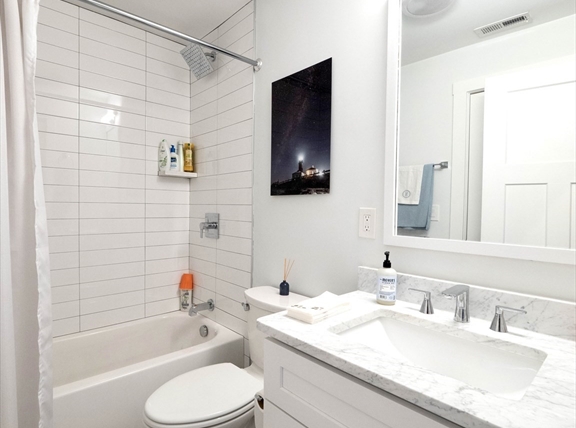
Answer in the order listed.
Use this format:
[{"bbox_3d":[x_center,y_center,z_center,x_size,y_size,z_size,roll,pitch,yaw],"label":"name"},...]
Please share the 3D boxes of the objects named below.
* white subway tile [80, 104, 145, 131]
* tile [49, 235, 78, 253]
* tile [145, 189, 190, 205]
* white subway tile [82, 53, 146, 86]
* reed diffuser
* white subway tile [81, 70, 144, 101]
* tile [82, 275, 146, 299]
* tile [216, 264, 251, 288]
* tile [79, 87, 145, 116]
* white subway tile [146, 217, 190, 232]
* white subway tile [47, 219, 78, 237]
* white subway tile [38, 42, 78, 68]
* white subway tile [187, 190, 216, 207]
[{"bbox_3d":[-1.164,-0.645,2.092,0.401,0.101,0.010,-1,2,-43],"label":"white subway tile"},{"bbox_3d":[-1.470,0.187,1.827,0.405,0.102,0.010,-1,2,-43],"label":"tile"},{"bbox_3d":[-0.895,-0.126,2.335,0.331,0.101,0.010,-1,2,-43],"label":"tile"},{"bbox_3d":[-1.159,-0.957,2.084,0.401,0.101,0.010,-1,2,-43],"label":"white subway tile"},{"bbox_3d":[0.000,0.316,1.550,0.070,0.182,0.060,1,2,0],"label":"reed diffuser"},{"bbox_3d":[-1.150,-0.844,2.064,0.397,0.101,0.010,-1,2,-43],"label":"white subway tile"},{"bbox_3d":[-1.181,0.499,2.122,0.401,0.101,0.010,-1,2,-43],"label":"tile"},{"bbox_3d":[-0.354,0.406,2.020,0.010,0.101,0.407,-1,2,-43],"label":"tile"},{"bbox_3d":[-1.151,-0.741,2.067,0.397,0.101,0.010,-1,2,-43],"label":"tile"},{"bbox_3d":[-0.895,0.080,2.337,0.333,0.101,0.012,-1,2,-43],"label":"white subway tile"},{"bbox_3d":[-1.454,0.086,1.814,0.400,0.101,0.010,-1,2,-43],"label":"white subway tile"},{"bbox_3d":[-1.454,-0.954,1.808,0.401,0.101,0.010,-1,2,-43],"label":"white subway tile"},{"bbox_3d":[-0.631,-0.126,2.313,0.010,0.102,0.406,-1,2,-43],"label":"white subway tile"}]

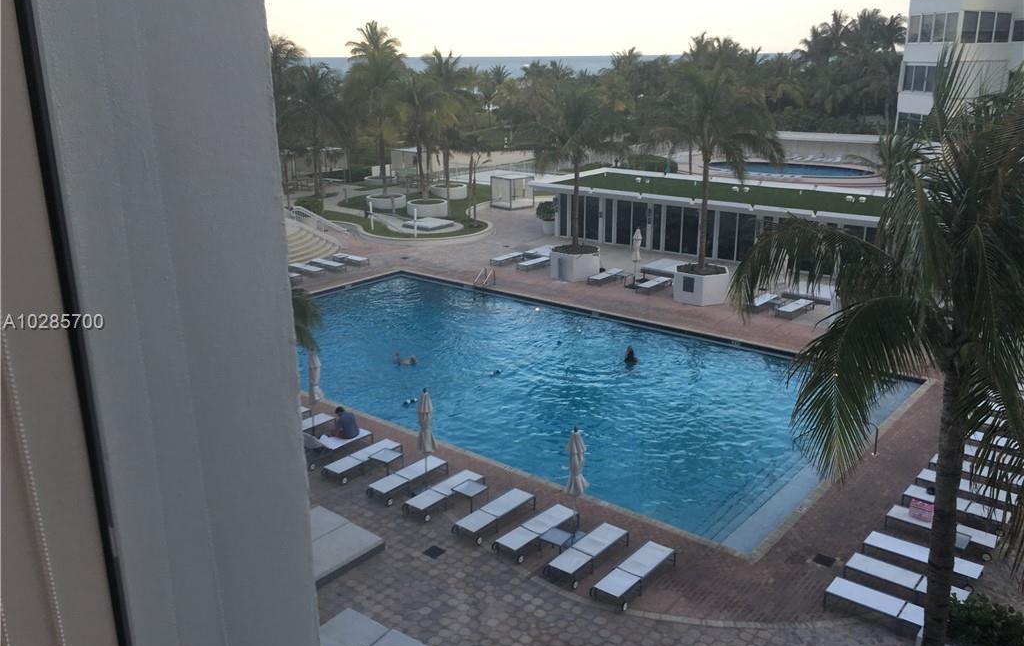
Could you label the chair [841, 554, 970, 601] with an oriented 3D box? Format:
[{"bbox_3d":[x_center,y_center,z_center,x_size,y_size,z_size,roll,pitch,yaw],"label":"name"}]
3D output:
[{"bbox_3d":[7.415,4.932,16.114,2.060,0.370,0.610,13,22,38],"label":"chair"}]

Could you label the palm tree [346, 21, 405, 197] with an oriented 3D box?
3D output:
[{"bbox_3d":[-8.680,-13.642,55.365,4.100,10.976,4.100,0,17,0],"label":"palm tree"}]

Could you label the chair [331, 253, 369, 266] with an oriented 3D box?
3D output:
[{"bbox_3d":[-7.933,-3.078,42.348,2.000,0.380,0.590,13,22,38],"label":"chair"}]

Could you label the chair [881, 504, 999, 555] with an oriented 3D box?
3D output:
[{"bbox_3d":[8.893,4.358,17.788,2.040,0.360,0.610,12,21,36],"label":"chair"}]

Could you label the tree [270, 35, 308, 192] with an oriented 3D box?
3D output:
[{"bbox_3d":[-15.888,-14.470,59.915,3.600,10.639,3.600,0,17,0],"label":"tree"}]

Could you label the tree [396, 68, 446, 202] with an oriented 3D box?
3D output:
[{"bbox_3d":[-5.577,-11.531,52.867,3.400,7.610,3.400,0,17,0],"label":"tree"}]

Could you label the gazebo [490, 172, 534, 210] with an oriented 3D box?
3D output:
[{"bbox_3d":[0.062,-8.772,57.258,2.100,2.100,2.100,-14,22,-37],"label":"gazebo"}]

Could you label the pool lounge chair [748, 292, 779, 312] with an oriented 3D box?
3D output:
[{"bbox_3d":[10.029,-0.762,34.421,0.620,0.345,2.000,14,22,38],"label":"pool lounge chair"}]

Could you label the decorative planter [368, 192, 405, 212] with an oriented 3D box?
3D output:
[{"bbox_3d":[-8.489,-8.238,57.912,2.580,0.750,2.580,0,17,0],"label":"decorative planter"}]

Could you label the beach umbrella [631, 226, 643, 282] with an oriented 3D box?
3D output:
[{"bbox_3d":[5.606,-3.060,38.252,0.460,2.450,0.460,0,17,0],"label":"beach umbrella"}]

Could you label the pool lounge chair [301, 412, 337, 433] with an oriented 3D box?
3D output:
[{"bbox_3d":[-5.692,2.966,22.926,0.590,0.370,2.050,14,22,38],"label":"pool lounge chair"}]

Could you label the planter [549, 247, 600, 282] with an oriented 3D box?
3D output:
[{"bbox_3d":[2.901,-2.728,39.233,2.350,1.270,2.100,14,22,38],"label":"planter"}]

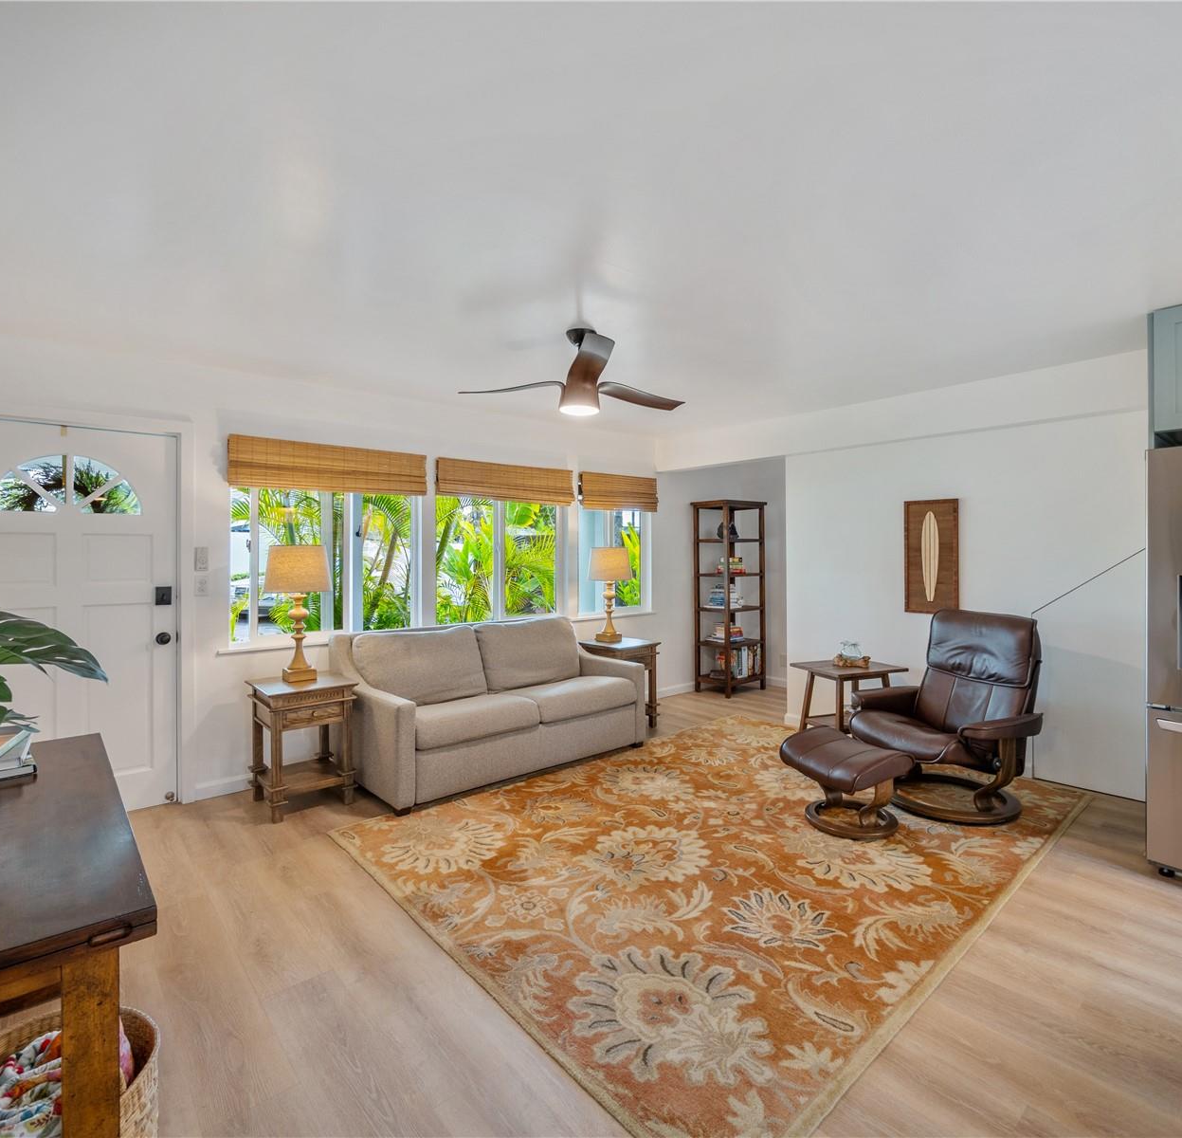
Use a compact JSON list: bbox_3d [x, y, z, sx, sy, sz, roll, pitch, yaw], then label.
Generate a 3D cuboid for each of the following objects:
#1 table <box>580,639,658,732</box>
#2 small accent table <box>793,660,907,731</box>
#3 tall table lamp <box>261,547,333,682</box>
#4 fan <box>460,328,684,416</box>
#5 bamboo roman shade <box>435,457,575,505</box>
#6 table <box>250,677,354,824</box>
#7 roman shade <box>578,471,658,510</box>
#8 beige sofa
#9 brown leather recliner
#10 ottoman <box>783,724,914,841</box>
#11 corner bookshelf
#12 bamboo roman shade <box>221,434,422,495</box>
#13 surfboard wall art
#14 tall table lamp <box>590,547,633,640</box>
[{"bbox_3d":[0.247,0.942,5.091,0.470,0.650,0.490,-1,1,-41],"label":"table"},{"bbox_3d":[1.783,0.978,4.274,0.580,0.605,0.460,0,1,-22],"label":"small accent table"},{"bbox_3d":[-1.696,0.251,3.563,0.390,0.780,0.390,-1,1,-41],"label":"tall table lamp"},{"bbox_3d":[-0.038,-0.984,2.975,1.300,0.410,1.200,0,1,-8],"label":"fan"},{"bbox_3d":[-0.619,-0.663,4.753,1.260,0.275,0.070,-1,1,-41],"label":"bamboo roman shade"},{"bbox_3d":[-1.616,0.968,3.459,0.460,0.650,0.490,-1,1,-41],"label":"table"},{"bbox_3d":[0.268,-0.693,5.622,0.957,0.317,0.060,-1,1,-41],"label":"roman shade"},{"bbox_3d":[-0.647,0.846,4.206,1.850,0.870,0.970,-1,1,-41],"label":"beige sofa"},{"bbox_3d":[1.951,0.776,3.378,0.770,1.025,0.790,0,1,-19],"label":"brown leather recliner"},{"bbox_3d":[1.319,1.097,3.132,0.430,0.405,0.550,0,1,-21],"label":"ottoman"},{"bbox_3d":[1.438,0.294,6.338,0.629,1.932,0.436,-1,1,-41],"label":"corner bookshelf"},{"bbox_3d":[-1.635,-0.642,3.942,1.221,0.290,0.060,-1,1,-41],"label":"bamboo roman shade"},{"bbox_3d":[2.294,-0.082,4.146,0.030,0.771,0.344,-1,1,-41],"label":"surfboard wall art"},{"bbox_3d":[0.166,0.213,5.084,0.365,0.784,0.365,0,1,0],"label":"tall table lamp"}]

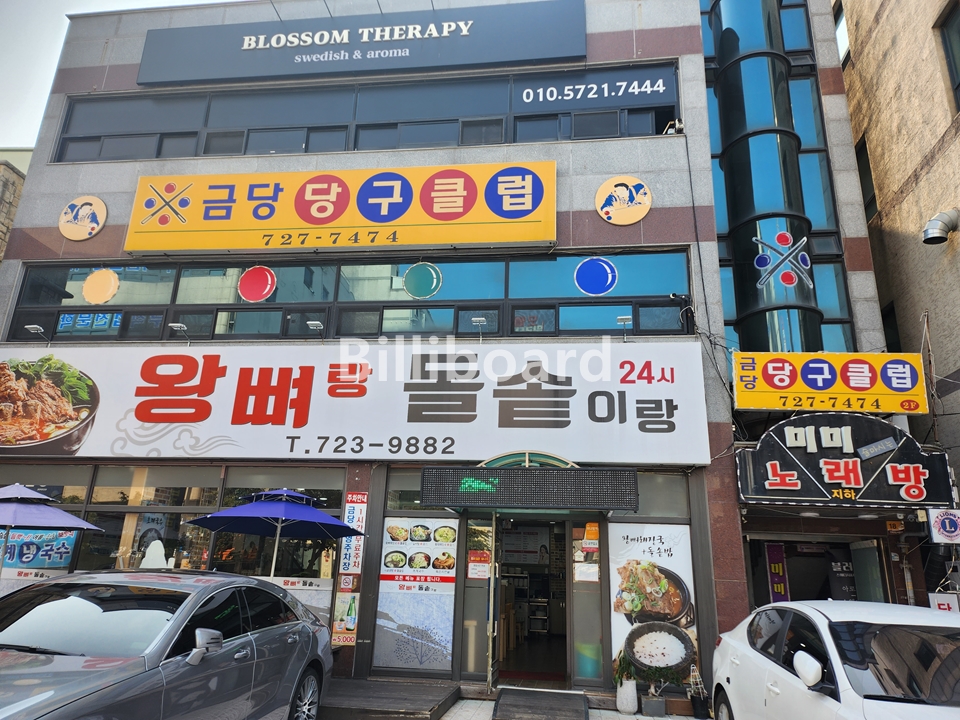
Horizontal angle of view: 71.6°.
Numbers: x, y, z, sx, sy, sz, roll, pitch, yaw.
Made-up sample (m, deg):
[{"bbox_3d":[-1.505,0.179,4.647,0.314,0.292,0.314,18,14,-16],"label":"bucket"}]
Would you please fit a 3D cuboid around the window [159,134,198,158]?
[{"bbox_3d":[-5.406,-3.829,11.938,0.660,0.433,0.050,0,-18,7],"label":"window"}]

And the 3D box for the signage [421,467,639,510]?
[{"bbox_3d":[0.600,1.603,8.314,2.681,0.488,0.120,0,-18,7],"label":"signage"}]

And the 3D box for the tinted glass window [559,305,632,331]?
[{"bbox_3d":[1.689,-0.624,9.765,1.067,0.400,0.050,0,-17,7],"label":"tinted glass window"}]

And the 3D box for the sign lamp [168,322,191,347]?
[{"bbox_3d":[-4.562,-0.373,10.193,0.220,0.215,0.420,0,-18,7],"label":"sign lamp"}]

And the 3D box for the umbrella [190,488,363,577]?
[{"bbox_3d":[-2.367,2.643,7.578,2.050,2.329,2.050,0,-18,7],"label":"umbrella"}]

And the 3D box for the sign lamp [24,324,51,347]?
[{"bbox_3d":[-6.802,-0.378,10.357,0.230,0.260,0.370,0,-17,7],"label":"sign lamp"}]

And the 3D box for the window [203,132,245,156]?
[{"bbox_3d":[-4.529,-3.831,11.791,0.681,0.456,0.050,0,-18,7],"label":"window"}]

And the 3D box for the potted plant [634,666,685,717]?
[{"bbox_3d":[2.097,3.874,7.796,0.500,0.460,0.400,0,-18,7],"label":"potted plant"}]

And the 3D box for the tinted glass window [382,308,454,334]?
[{"bbox_3d":[-0.928,-0.581,10.059,1.073,0.383,0.060,0,-17,7],"label":"tinted glass window"}]

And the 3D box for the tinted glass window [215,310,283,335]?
[{"bbox_3d":[-3.335,-0.542,9.606,1.000,0.375,0.080,0,-16,7],"label":"tinted glass window"}]

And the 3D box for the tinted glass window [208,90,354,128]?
[{"bbox_3d":[-3.576,-4.507,11.913,2.671,0.669,0.050,0,-18,7],"label":"tinted glass window"}]

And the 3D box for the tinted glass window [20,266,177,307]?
[{"bbox_3d":[-6.267,-1.220,10.923,2.726,0.726,0.080,0,-18,7],"label":"tinted glass window"}]

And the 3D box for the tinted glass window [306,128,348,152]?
[{"bbox_3d":[-2.592,-3.709,11.246,0.639,0.397,0.060,0,-17,7],"label":"tinted glass window"}]

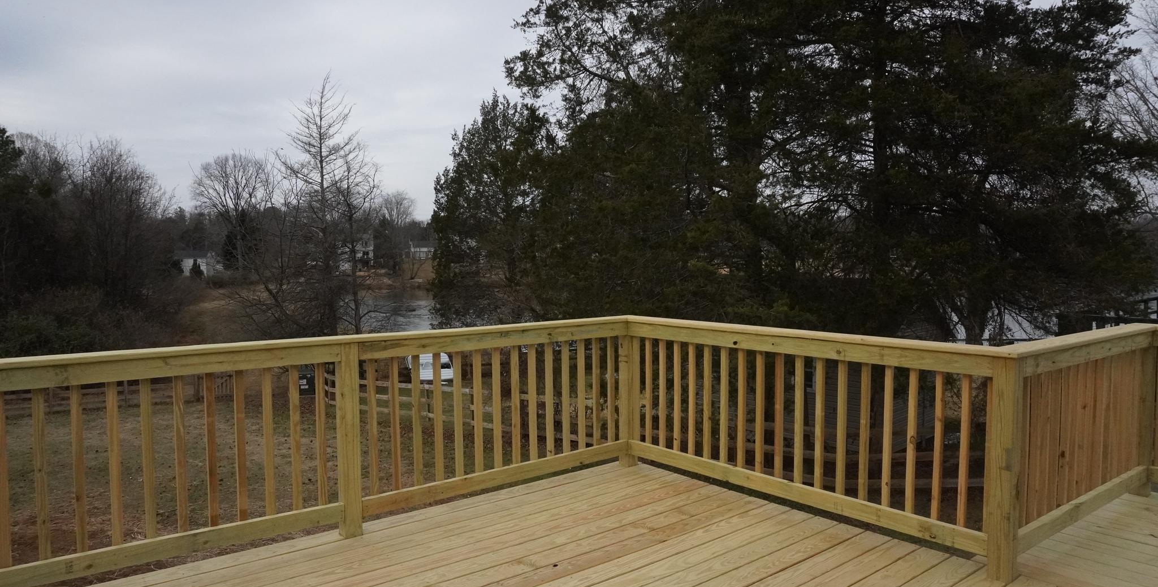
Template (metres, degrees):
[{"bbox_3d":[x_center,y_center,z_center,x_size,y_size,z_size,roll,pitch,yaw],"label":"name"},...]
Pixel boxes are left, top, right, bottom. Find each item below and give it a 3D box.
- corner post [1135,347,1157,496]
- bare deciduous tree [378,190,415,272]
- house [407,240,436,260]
[{"bbox_3d":[3.077,0.655,4.211,0.089,0.890,0.089,-2,4,-40],"label":"corner post"},{"bbox_3d":[-42.611,-14.562,180.000,9.000,19.400,9.000,-1,3,-11],"label":"bare deciduous tree"},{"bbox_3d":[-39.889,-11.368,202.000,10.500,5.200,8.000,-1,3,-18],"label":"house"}]

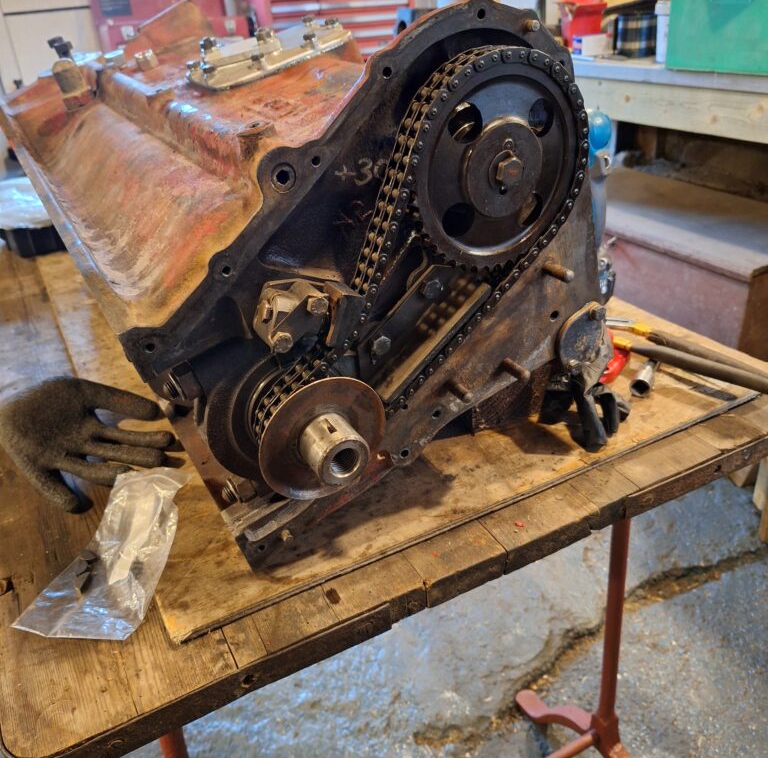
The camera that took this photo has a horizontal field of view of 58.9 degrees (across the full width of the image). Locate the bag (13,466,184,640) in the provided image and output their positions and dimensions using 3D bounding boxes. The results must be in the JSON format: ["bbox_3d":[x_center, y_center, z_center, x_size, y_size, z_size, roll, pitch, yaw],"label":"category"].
[{"bbox_3d":[-0.207,0.122,0.539,0.095,0.025,0.200,-4,24,2],"label":"bag"}]

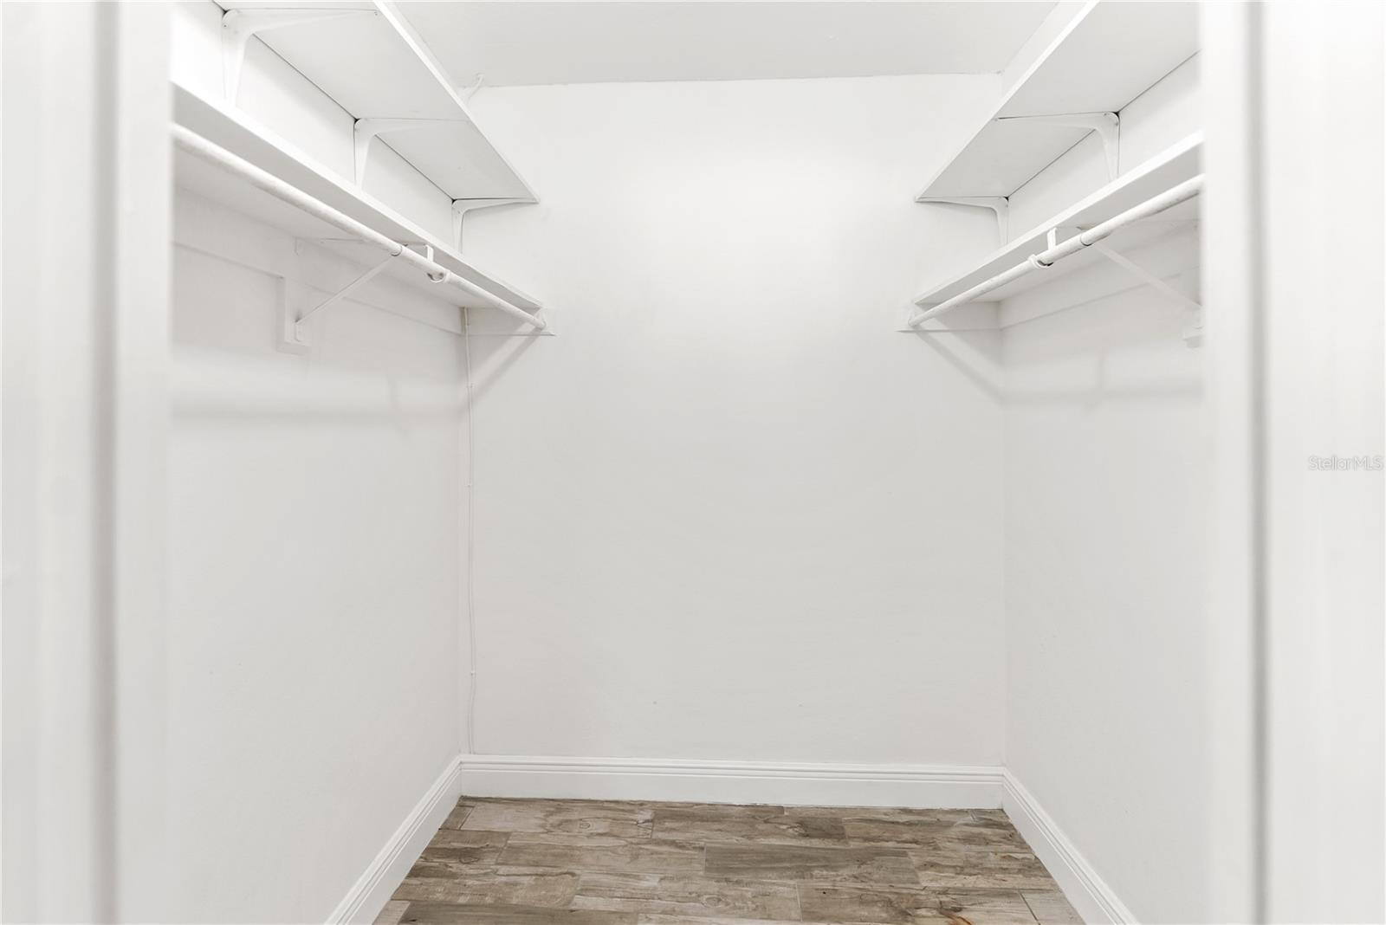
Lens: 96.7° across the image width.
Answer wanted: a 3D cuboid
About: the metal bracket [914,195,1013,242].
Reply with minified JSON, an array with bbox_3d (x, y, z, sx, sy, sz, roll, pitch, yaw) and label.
[{"bbox_3d":[0.897,-0.765,2.054,0.290,0.224,0.030,0,2,2],"label":"metal bracket"}]

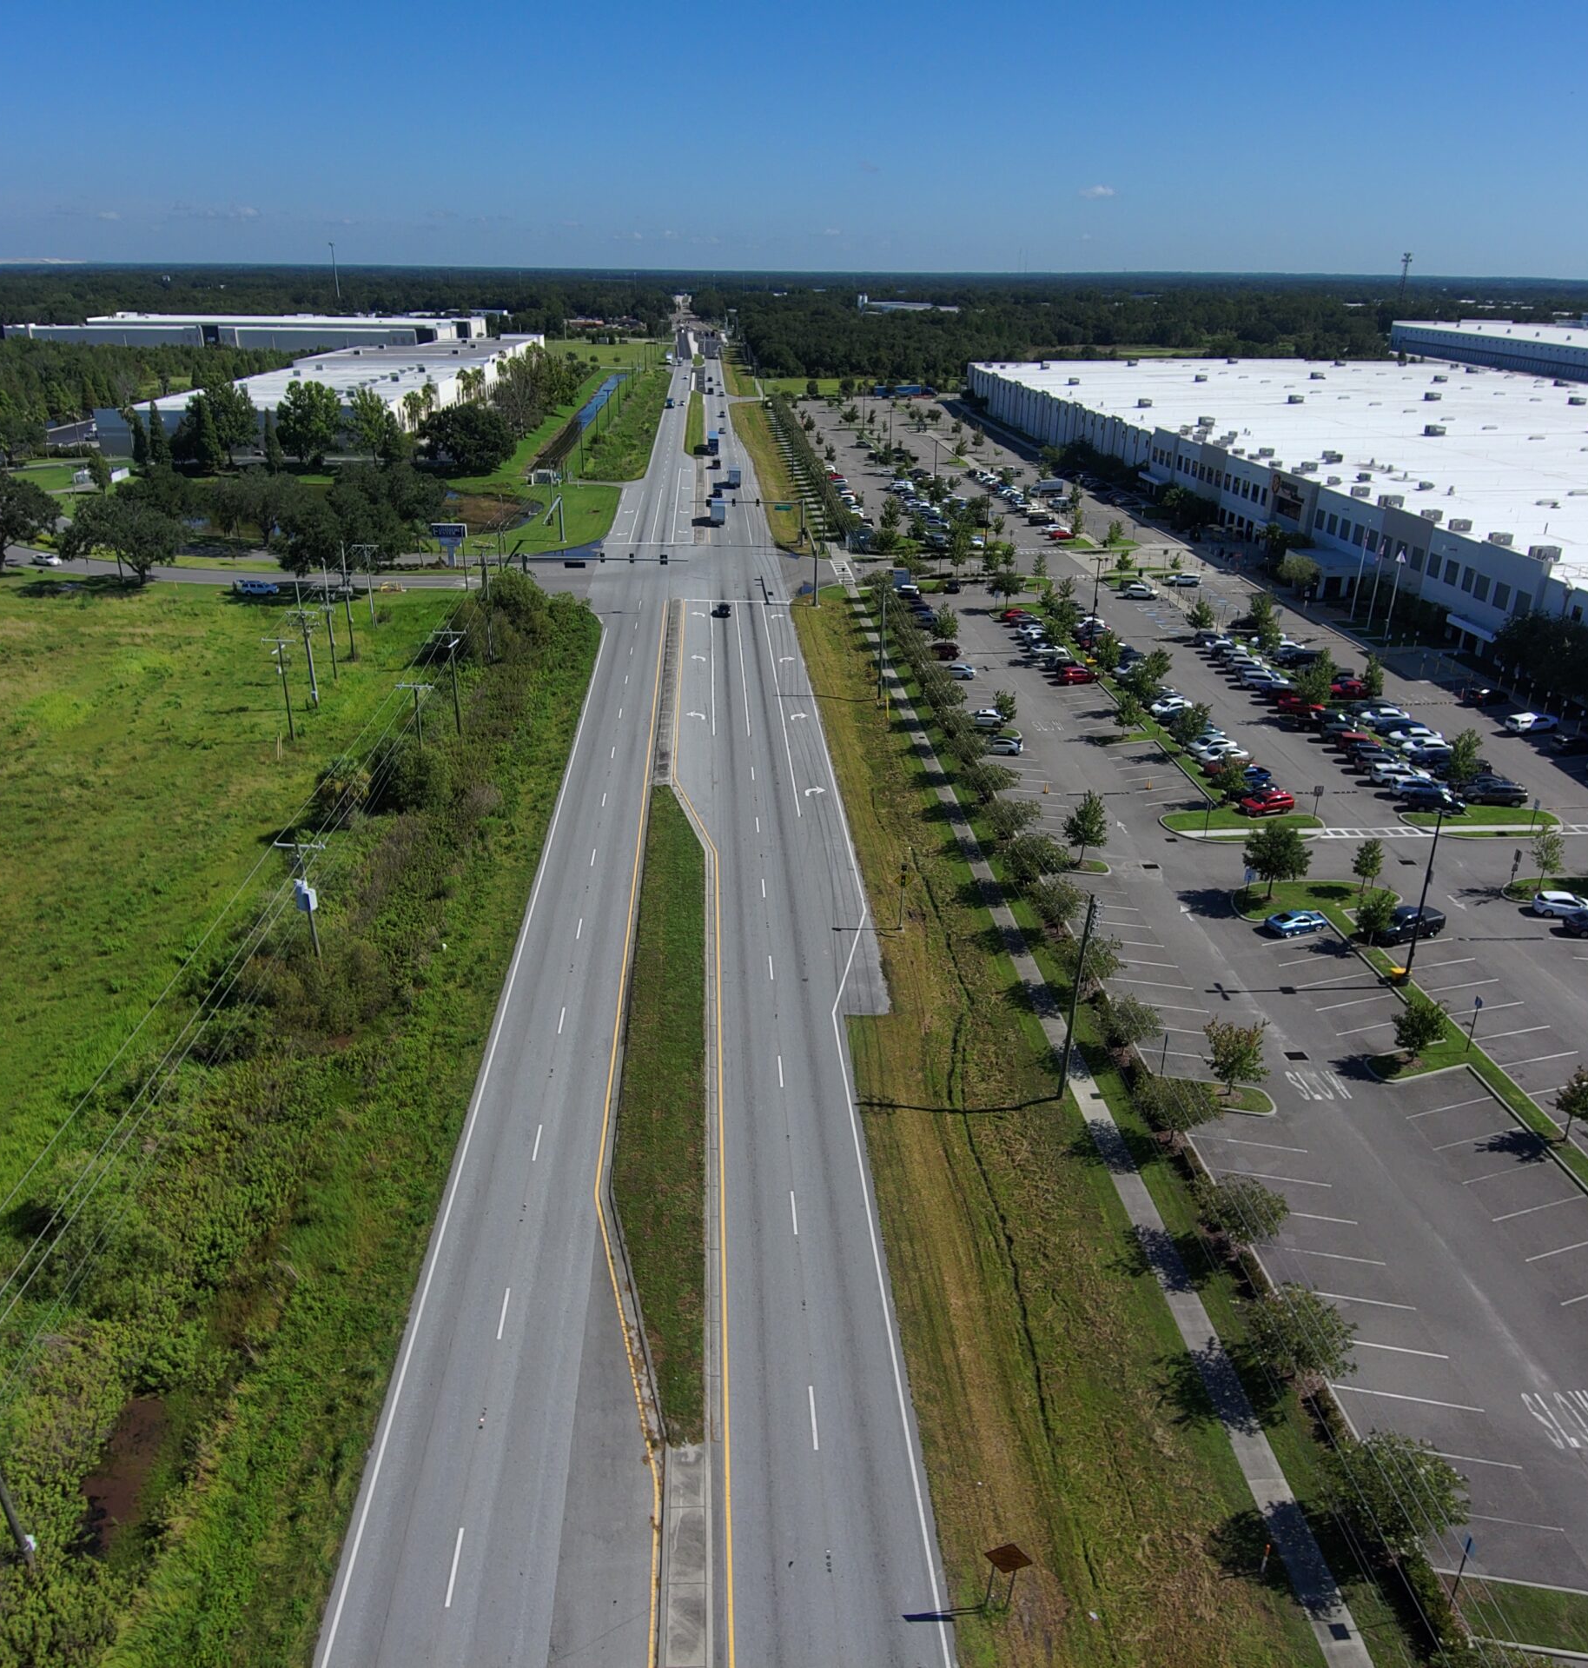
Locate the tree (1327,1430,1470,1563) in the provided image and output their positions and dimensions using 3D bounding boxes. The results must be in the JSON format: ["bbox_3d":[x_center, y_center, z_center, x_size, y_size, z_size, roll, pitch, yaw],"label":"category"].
[{"bbox_3d":[20.612,23.137,46.338,4.800,4.500,4.500,-1,23,-3],"label":"tree"}]

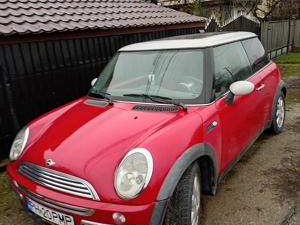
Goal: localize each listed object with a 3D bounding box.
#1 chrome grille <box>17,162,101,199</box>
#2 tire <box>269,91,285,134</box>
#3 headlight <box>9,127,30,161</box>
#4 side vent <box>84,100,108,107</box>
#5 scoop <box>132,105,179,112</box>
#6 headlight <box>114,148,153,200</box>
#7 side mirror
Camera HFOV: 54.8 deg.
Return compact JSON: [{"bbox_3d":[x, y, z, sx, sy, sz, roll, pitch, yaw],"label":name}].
[{"bbox_3d":[-0.665,0.435,1.951,0.900,0.160,0.105,5,18,36],"label":"chrome grille"},{"bbox_3d":[1.688,-0.003,3.907,0.178,0.605,0.605,5,18,36],"label":"tire"},{"bbox_3d":[-1.060,0.264,2.411,0.200,0.255,0.225,-19,19,-41],"label":"headlight"},{"bbox_3d":[-0.503,-0.075,2.698,0.100,0.045,0.390,-18,19,-40],"label":"side vent"},{"bbox_3d":[0.049,-0.026,2.298,0.390,0.045,0.100,1,16,25],"label":"scoop"},{"bbox_3d":[-0.090,0.349,1.709,0.225,0.255,0.200,2,16,26],"label":"headlight"},{"bbox_3d":[0.731,-0.161,2.364,0.250,0.215,0.150,5,18,36],"label":"side mirror"}]

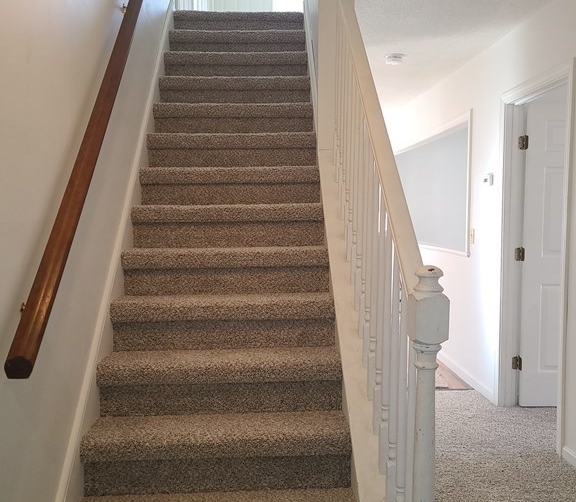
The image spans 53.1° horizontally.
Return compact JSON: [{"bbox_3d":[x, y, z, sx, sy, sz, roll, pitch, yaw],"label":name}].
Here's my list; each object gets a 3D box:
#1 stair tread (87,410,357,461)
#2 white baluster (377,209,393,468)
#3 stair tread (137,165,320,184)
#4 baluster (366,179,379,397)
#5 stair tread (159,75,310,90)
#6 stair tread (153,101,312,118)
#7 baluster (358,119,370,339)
[{"bbox_3d":[-0.249,0.678,2.106,0.935,0.073,0.249,-1,5,-2],"label":"stair tread"},{"bbox_3d":[0.304,0.257,1.827,0.034,0.910,0.034,-1,4,-2],"label":"white baluster"},{"bbox_3d":[-0.301,-0.407,3.113,0.935,0.073,0.249,-1,5,-2],"label":"stair tread"},{"bbox_3d":[0.295,0.064,2.003,0.034,0.910,0.034,-1,4,-2],"label":"baluster"},{"bbox_3d":[-0.321,-1.020,3.569,0.898,0.070,0.237,-1,4,-2],"label":"stair tread"},{"bbox_3d":[-0.322,-0.841,3.515,0.935,0.073,0.249,-1,5,-2],"label":"stair tread"},{"bbox_3d":[0.286,-0.124,2.175,0.034,0.910,0.034,-1,4,-2],"label":"baluster"}]

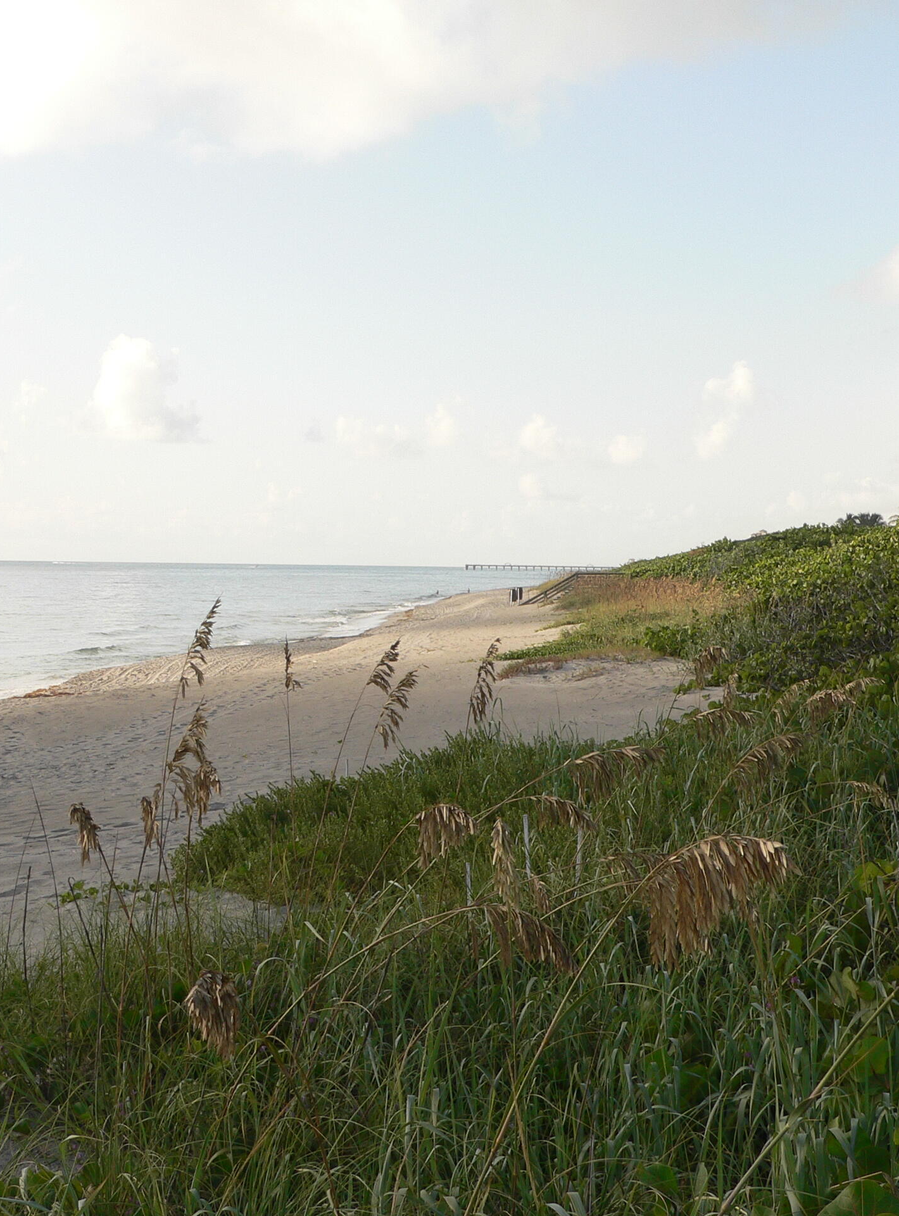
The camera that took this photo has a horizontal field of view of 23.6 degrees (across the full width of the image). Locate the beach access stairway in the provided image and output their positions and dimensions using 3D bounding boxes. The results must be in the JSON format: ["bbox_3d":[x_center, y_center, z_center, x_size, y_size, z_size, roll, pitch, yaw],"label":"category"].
[{"bbox_3d":[9.945,-1.549,170.000,8.300,2.900,1.900,1,1,3],"label":"beach access stairway"}]

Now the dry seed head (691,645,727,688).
[{"bbox_3d":[1.298,0.289,10.800,0.178,0.215,0.160,1,1,7],"label":"dry seed head"}]

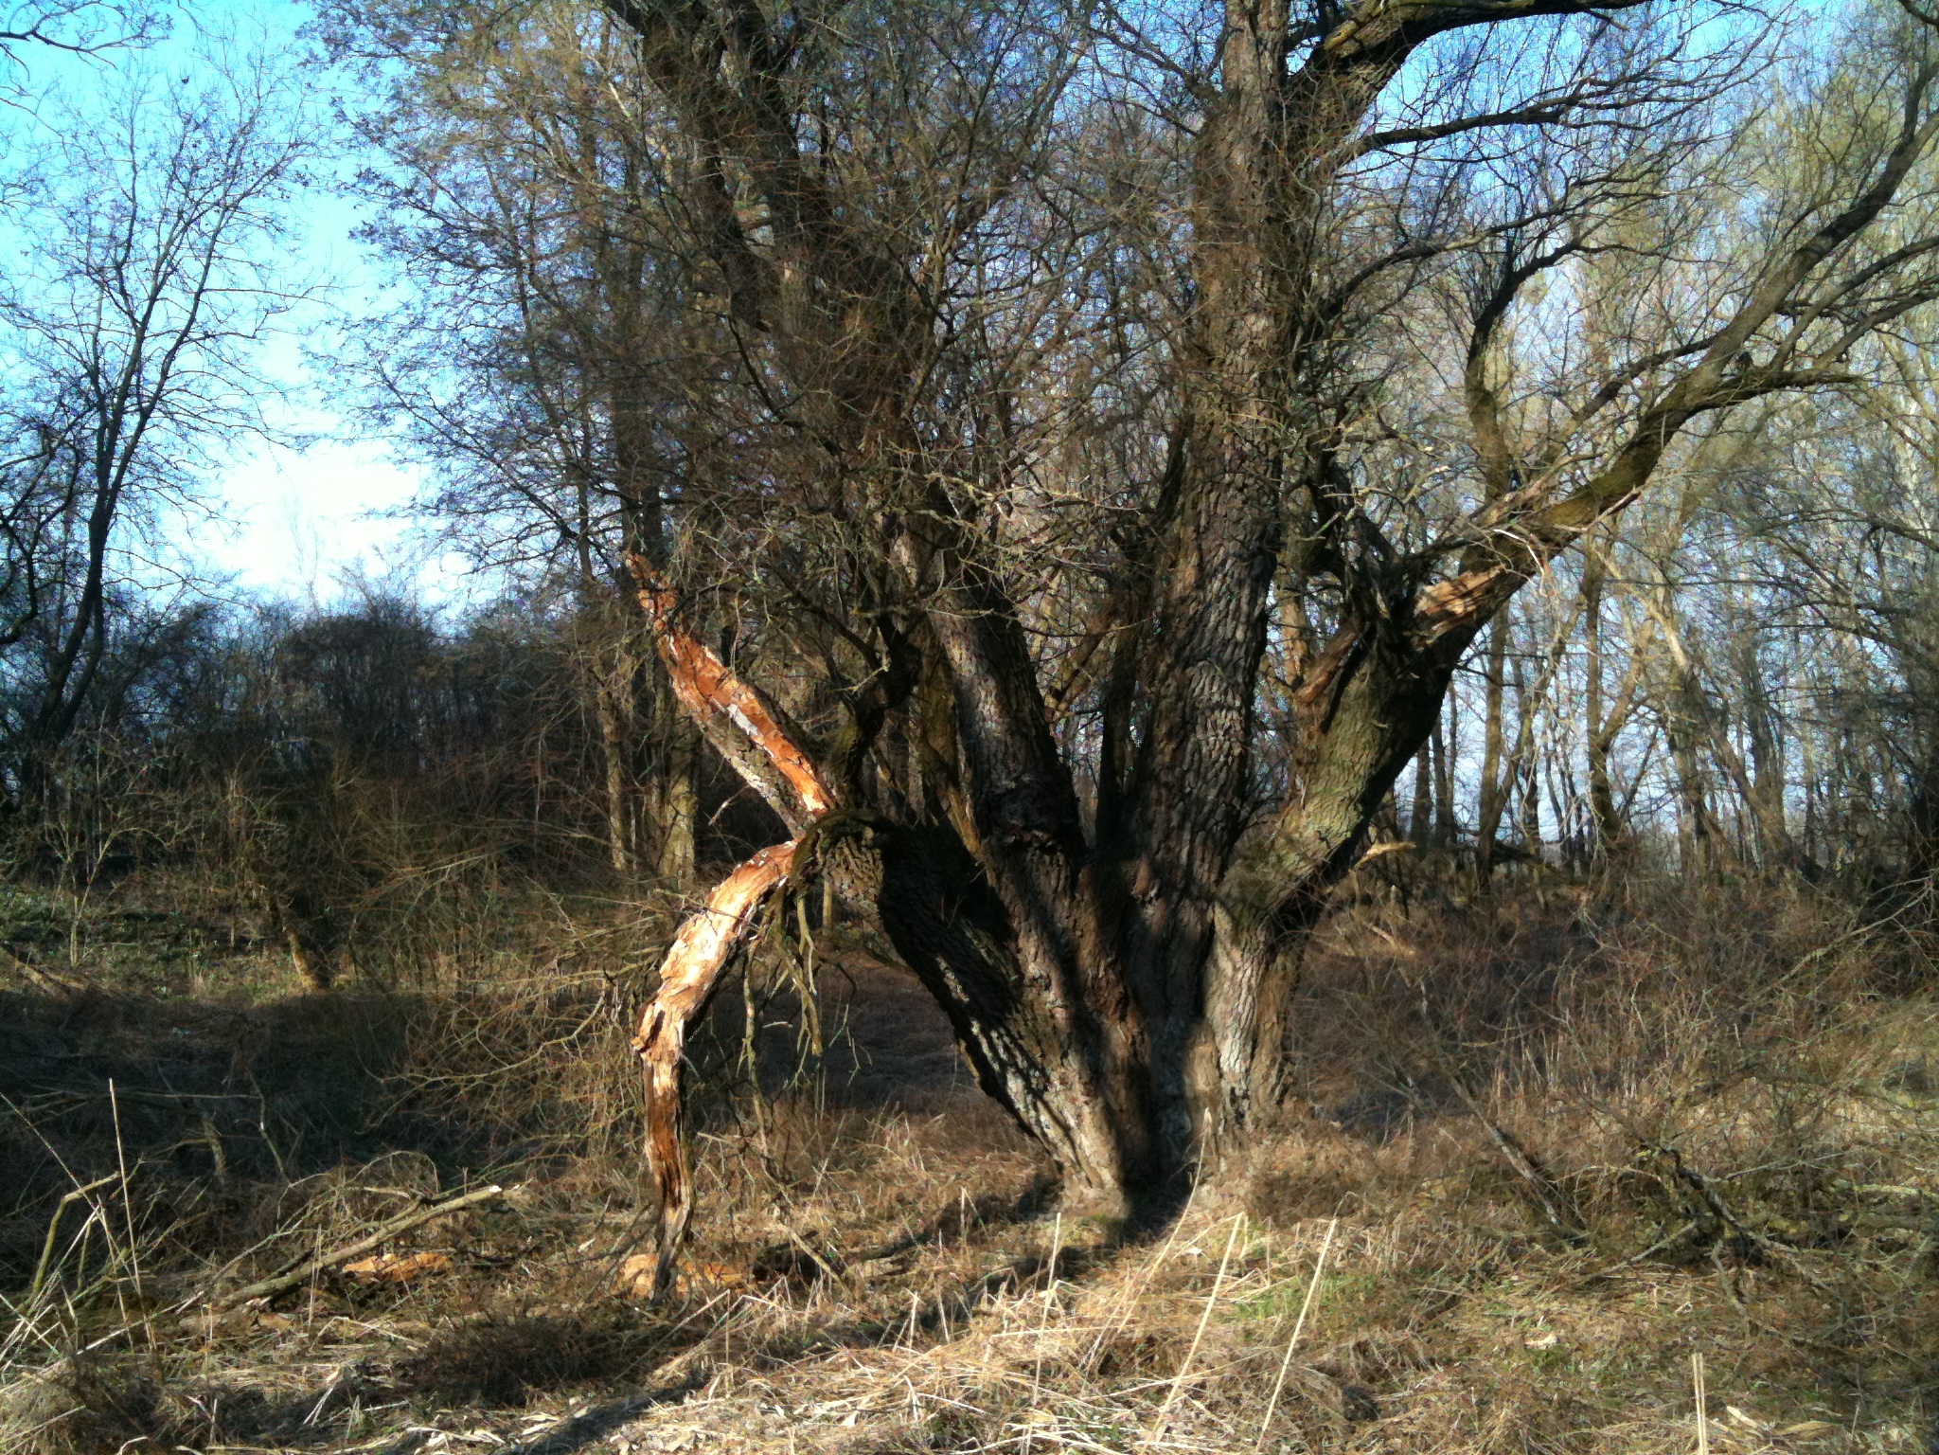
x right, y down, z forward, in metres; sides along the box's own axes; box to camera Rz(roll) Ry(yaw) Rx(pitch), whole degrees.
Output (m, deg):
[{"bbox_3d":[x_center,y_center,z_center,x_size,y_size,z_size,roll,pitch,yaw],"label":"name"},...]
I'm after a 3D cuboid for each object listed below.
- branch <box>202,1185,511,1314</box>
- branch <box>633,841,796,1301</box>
[{"bbox_3d":[-2.120,1.820,6.950,0.150,0.220,1.220,-2,-4,34],"label":"branch"},{"bbox_3d":[-0.885,1.180,6.750,0.520,1.520,0.330,1,-3,-17],"label":"branch"}]

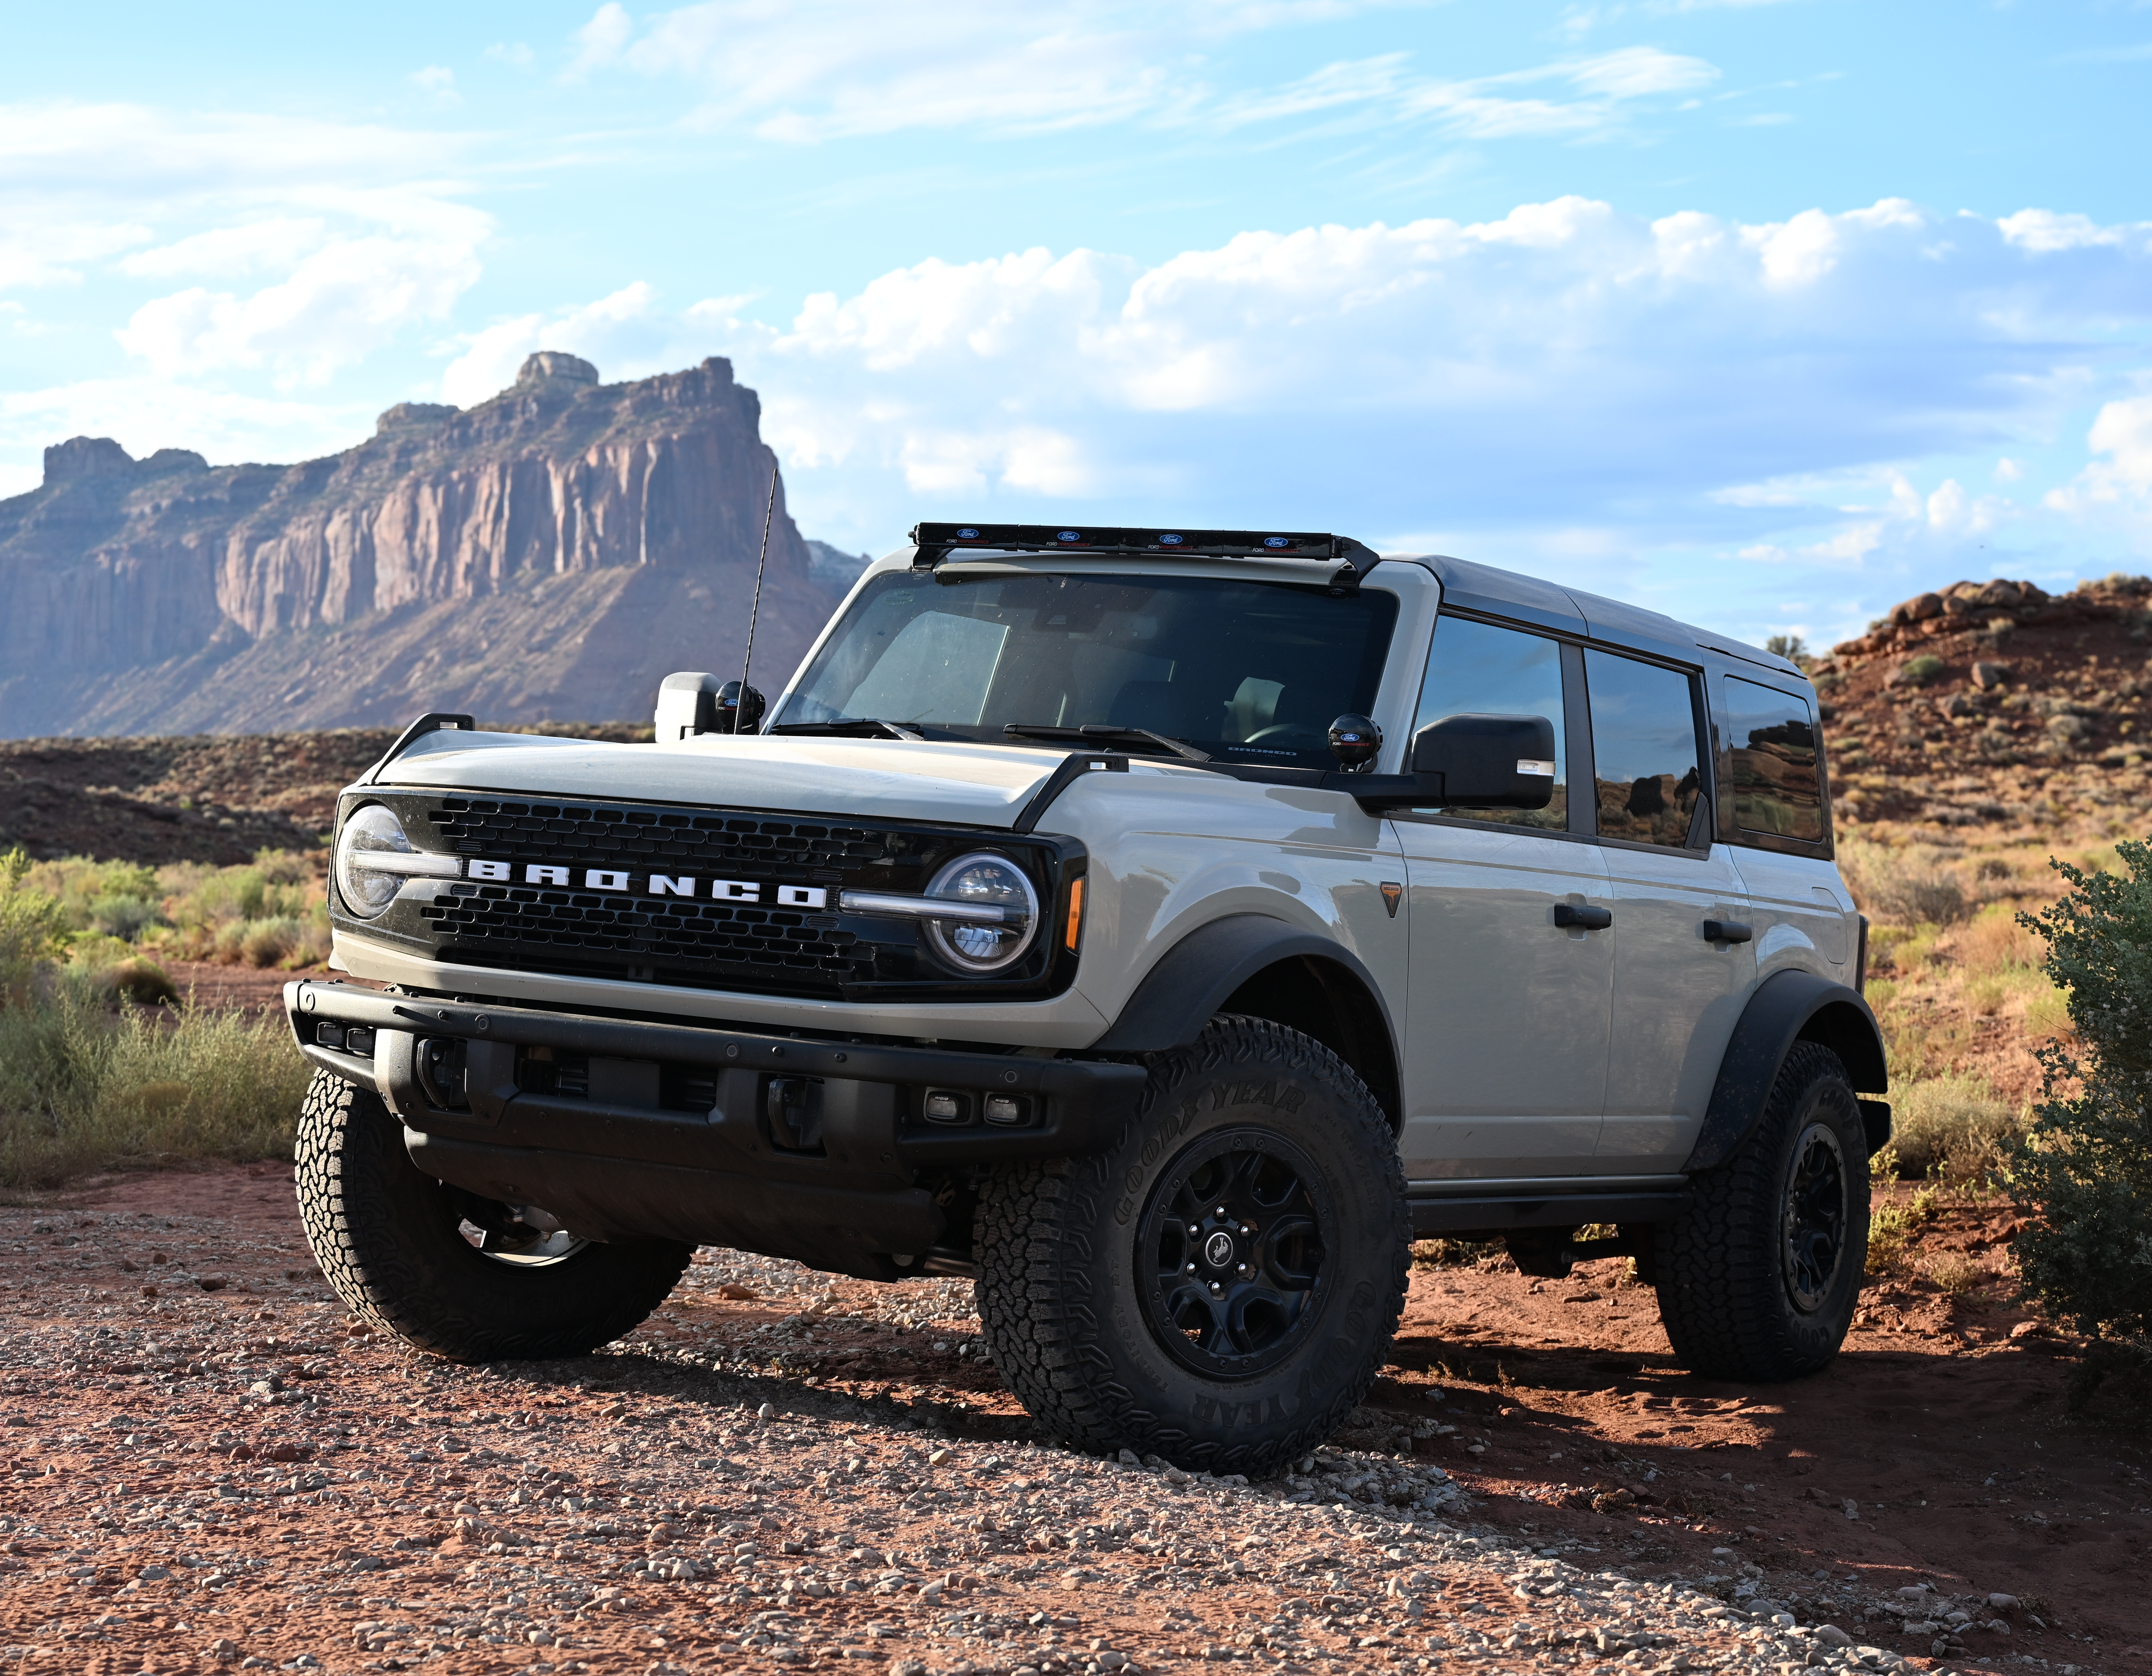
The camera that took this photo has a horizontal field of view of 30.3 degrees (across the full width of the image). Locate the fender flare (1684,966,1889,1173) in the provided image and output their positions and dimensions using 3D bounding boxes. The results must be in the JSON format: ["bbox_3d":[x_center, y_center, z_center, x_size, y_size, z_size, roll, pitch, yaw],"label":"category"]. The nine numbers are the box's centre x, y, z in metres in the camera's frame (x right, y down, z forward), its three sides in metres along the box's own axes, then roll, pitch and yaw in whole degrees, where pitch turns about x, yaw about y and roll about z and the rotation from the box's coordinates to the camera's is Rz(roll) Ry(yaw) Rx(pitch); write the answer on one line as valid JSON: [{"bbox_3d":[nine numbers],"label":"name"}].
[{"bbox_3d":[1.786,0.583,9.975,0.150,0.510,1.170,4,-1,31],"label":"fender flare"}]

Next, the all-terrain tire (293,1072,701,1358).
[{"bbox_3d":[-1.223,0.674,8.482,0.867,0.867,0.310,5,-1,-35],"label":"all-terrain tire"}]

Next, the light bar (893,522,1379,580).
[{"bbox_3d":[0.115,-0.615,8.687,1.110,0.115,0.170,4,-2,31],"label":"light bar"}]

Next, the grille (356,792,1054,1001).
[{"bbox_3d":[-0.752,0.106,7.310,1.660,0.335,0.200,4,-2,31],"label":"grille"}]

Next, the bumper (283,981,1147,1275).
[{"bbox_3d":[-0.784,0.540,7.308,1.920,0.440,0.420,4,-2,31],"label":"bumper"}]

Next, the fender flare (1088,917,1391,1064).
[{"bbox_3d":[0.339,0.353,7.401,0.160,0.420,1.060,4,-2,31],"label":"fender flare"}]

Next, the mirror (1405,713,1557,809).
[{"bbox_3d":[0.823,-0.157,8.079,0.285,0.190,0.160,4,-2,31],"label":"mirror"}]

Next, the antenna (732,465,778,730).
[{"bbox_3d":[-0.703,-0.490,8.698,0.025,0.662,0.025,4,-8,31],"label":"antenna"}]

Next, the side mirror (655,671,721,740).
[{"bbox_3d":[-0.852,-0.273,9.230,0.280,0.200,0.155,4,-1,31],"label":"side mirror"}]

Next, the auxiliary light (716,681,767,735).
[{"bbox_3d":[-0.756,-0.289,9.004,0.108,0.115,0.090,4,-1,31],"label":"auxiliary light"}]

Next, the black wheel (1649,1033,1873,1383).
[{"bbox_3d":[1.744,0.941,9.952,0.320,0.865,0.865,4,-2,31],"label":"black wheel"}]

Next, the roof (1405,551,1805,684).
[{"bbox_3d":[0.763,-0.546,9.967,1.450,0.150,2.400,4,-1,31],"label":"roof"}]

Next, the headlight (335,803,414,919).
[{"bbox_3d":[-1.366,0.050,7.904,0.215,0.220,0.110,4,-1,37],"label":"headlight"}]

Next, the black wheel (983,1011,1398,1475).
[{"bbox_3d":[0.229,0.775,7.601,0.867,0.867,0.310,5,-1,-33],"label":"black wheel"}]

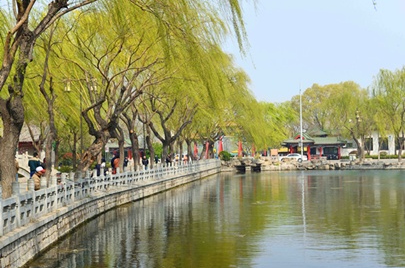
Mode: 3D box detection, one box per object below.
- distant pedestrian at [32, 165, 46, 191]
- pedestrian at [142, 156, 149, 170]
[{"bbox_3d":[-5.036,1.700,24.282,0.480,1.420,0.480,-1,-1,6],"label":"distant pedestrian"},{"bbox_3d":[-4.759,2.662,65.979,0.520,1.670,0.360,-1,-1,-6],"label":"pedestrian"}]

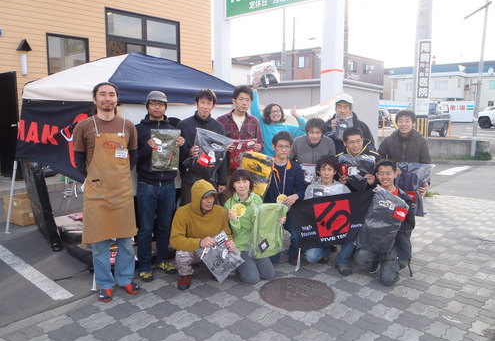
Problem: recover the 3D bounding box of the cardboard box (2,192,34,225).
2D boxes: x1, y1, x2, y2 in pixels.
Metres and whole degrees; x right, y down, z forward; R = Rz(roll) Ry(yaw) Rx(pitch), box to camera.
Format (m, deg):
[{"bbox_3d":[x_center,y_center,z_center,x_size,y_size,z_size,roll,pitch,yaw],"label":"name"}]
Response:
[{"bbox_3d":[-3.173,0.550,5.747,0.488,0.363,0.360,5,10,32],"label":"cardboard box"}]

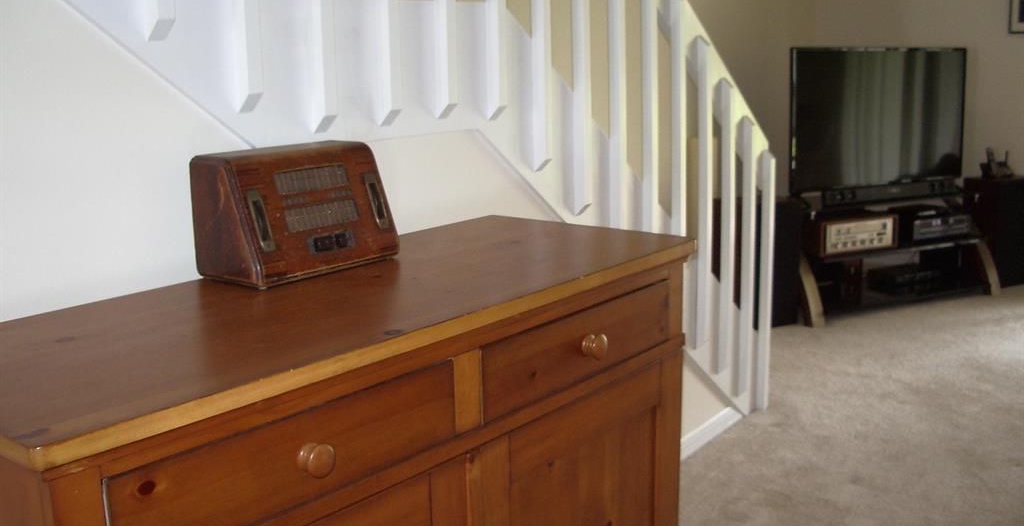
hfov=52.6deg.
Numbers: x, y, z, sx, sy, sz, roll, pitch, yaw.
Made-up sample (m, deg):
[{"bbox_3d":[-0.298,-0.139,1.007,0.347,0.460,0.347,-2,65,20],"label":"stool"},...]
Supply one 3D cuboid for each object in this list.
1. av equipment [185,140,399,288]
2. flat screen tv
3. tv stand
[{"bbox_3d":[-0.363,-0.095,1.770,0.160,0.198,0.317,8,15,37],"label":"av equipment"},{"bbox_3d":[1.710,-0.678,4.853,1.075,0.640,0.075,-7,13,-25],"label":"flat screen tv"},{"bbox_3d":[1.744,-0.074,4.934,1.160,0.515,0.450,-7,13,-25],"label":"tv stand"}]

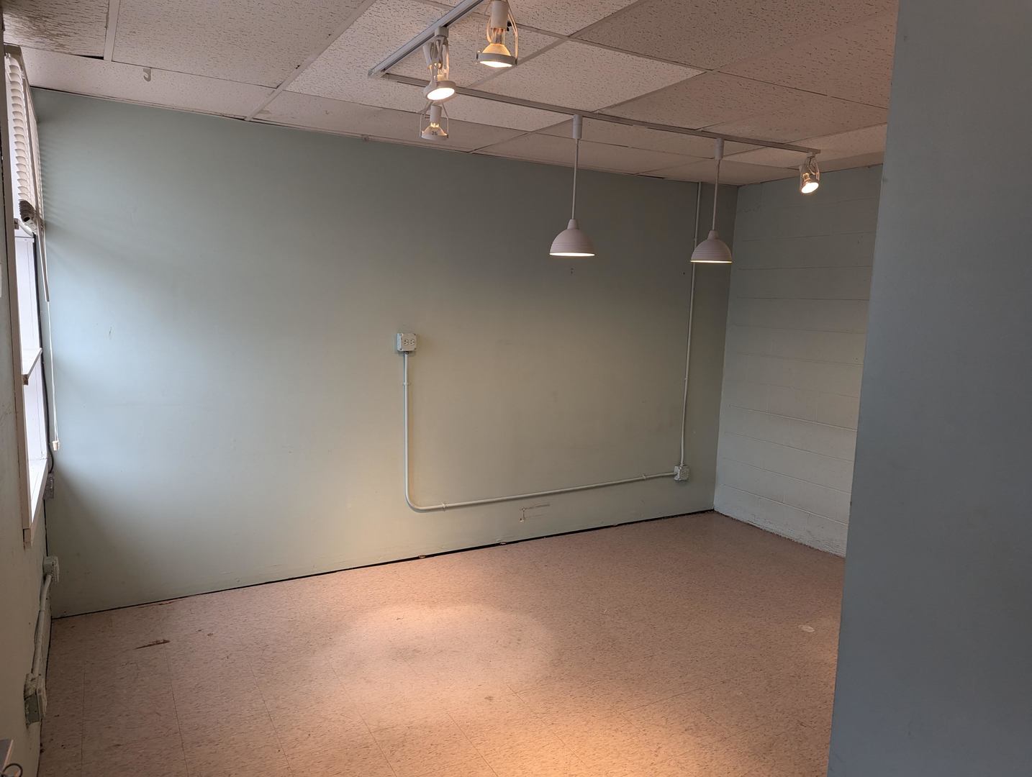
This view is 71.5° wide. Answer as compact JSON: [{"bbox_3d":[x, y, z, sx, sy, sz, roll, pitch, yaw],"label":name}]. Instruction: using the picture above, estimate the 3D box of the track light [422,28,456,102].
[{"bbox_3d":[-0.234,-0.994,2.194,0.110,0.205,0.105,3,8,5],"label":"track light"}]

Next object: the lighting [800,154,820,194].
[{"bbox_3d":[1.604,-1.176,3.913,0.105,0.200,0.125,-5,10,-42],"label":"lighting"}]

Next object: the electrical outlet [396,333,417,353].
[{"bbox_3d":[-0.623,-0.263,4.101,0.102,0.102,0.054,-3,9,-30],"label":"electrical outlet"}]

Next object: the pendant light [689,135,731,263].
[{"bbox_3d":[1.007,-0.942,3.605,0.200,0.608,0.200,-3,9,-30],"label":"pendant light"}]

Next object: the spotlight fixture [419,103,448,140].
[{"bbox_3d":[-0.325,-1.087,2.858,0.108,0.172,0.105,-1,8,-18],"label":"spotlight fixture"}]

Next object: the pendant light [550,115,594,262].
[{"bbox_3d":[0.265,-0.912,3.224,0.202,0.610,0.202,2,8,0],"label":"pendant light"}]

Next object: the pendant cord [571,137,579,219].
[{"bbox_3d":[0.266,-0.943,3.220,0.009,0.362,0.009,-3,9,-30],"label":"pendant cord"}]

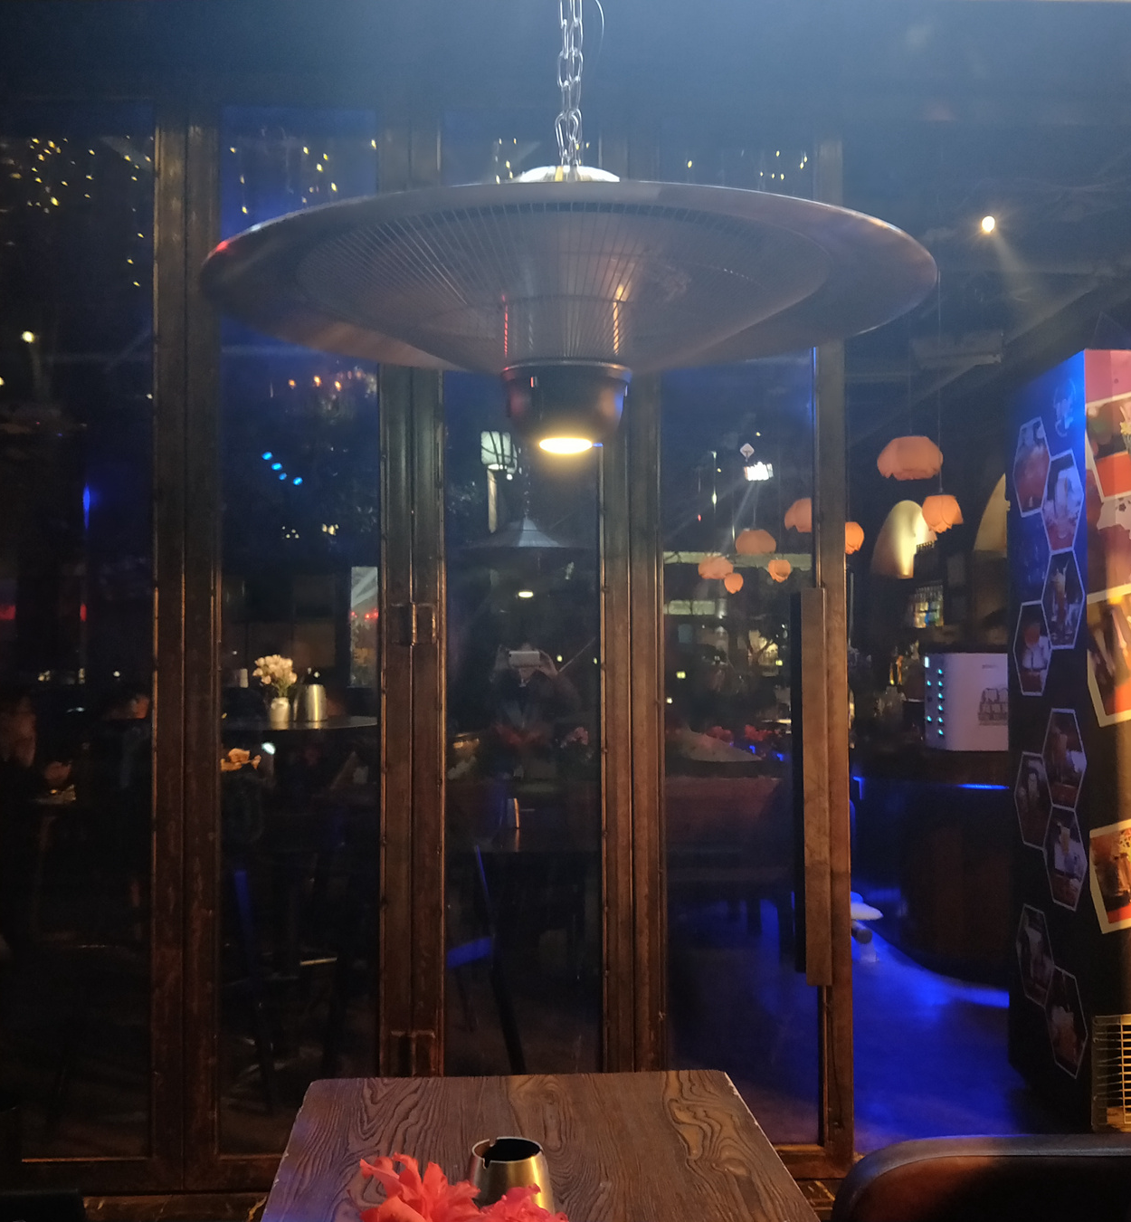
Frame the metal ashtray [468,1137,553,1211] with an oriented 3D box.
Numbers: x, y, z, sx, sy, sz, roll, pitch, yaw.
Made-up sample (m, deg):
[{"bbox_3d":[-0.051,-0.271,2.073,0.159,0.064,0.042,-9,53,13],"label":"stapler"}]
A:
[{"bbox_3d":[-0.054,0.562,1.120,0.092,0.094,0.092,0,-2,3],"label":"metal ashtray"}]

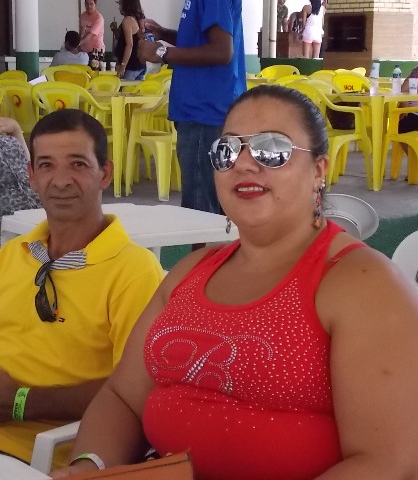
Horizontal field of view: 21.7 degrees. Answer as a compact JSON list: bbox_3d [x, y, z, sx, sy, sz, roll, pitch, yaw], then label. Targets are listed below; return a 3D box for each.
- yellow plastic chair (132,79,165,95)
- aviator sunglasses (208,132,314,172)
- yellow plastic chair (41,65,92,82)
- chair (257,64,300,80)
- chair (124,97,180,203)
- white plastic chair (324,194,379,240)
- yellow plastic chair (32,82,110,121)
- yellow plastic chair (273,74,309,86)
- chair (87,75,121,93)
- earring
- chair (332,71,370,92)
[{"bbox_3d":[-0.655,-0.952,9.259,0.550,0.800,0.560,8,13,36],"label":"yellow plastic chair"},{"bbox_3d":[0.092,-0.125,1.630,0.142,0.052,0.140,-3,0,28],"label":"aviator sunglasses"},{"bbox_3d":[-1.703,-1.744,13.397,0.560,0.800,0.550,2,11,8],"label":"yellow plastic chair"},{"bbox_3d":[0.752,-1.663,12.961,0.560,0.800,0.550,4,11,20],"label":"chair"},{"bbox_3d":[-0.260,-0.721,7.870,0.530,0.810,0.560,9,13,40],"label":"chair"},{"bbox_3d":[0.364,0.172,4.788,0.560,0.800,0.550,-9,14,-42],"label":"white plastic chair"},{"bbox_3d":[-1.072,-0.819,8.419,0.560,0.810,0.530,3,11,18],"label":"yellow plastic chair"},{"bbox_3d":[0.695,-1.127,10.140,0.530,0.810,0.560,6,12,29],"label":"yellow plastic chair"},{"bbox_3d":[-1.038,-1.100,9.988,0.530,0.810,0.560,8,13,37],"label":"chair"},{"bbox_3d":[0.172,-0.057,1.690,0.016,0.076,0.014,-8,13,-39],"label":"earring"},{"bbox_3d":[1.400,-1.290,11.049,0.560,0.800,0.550,2,11,7],"label":"chair"}]

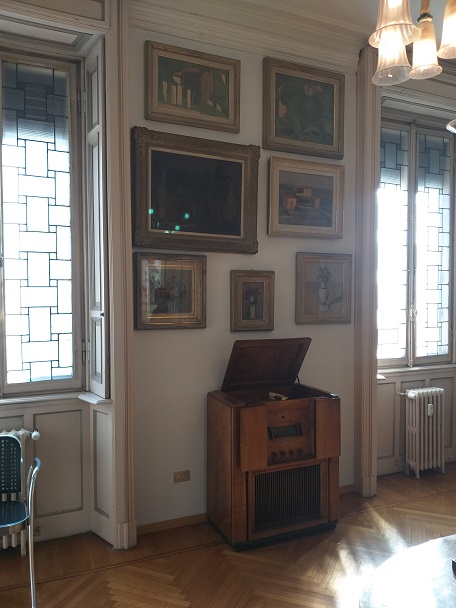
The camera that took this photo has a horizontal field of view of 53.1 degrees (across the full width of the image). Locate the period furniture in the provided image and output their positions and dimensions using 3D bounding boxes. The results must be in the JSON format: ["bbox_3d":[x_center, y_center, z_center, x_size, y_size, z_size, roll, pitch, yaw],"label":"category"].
[{"bbox_3d":[0.314,0.867,3.072,0.800,1.264,0.429,-1,2,-22],"label":"period furniture"}]

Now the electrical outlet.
[{"bbox_3d":[-0.303,1.156,3.049,0.113,0.068,0.012,-1,2,-22],"label":"electrical outlet"}]

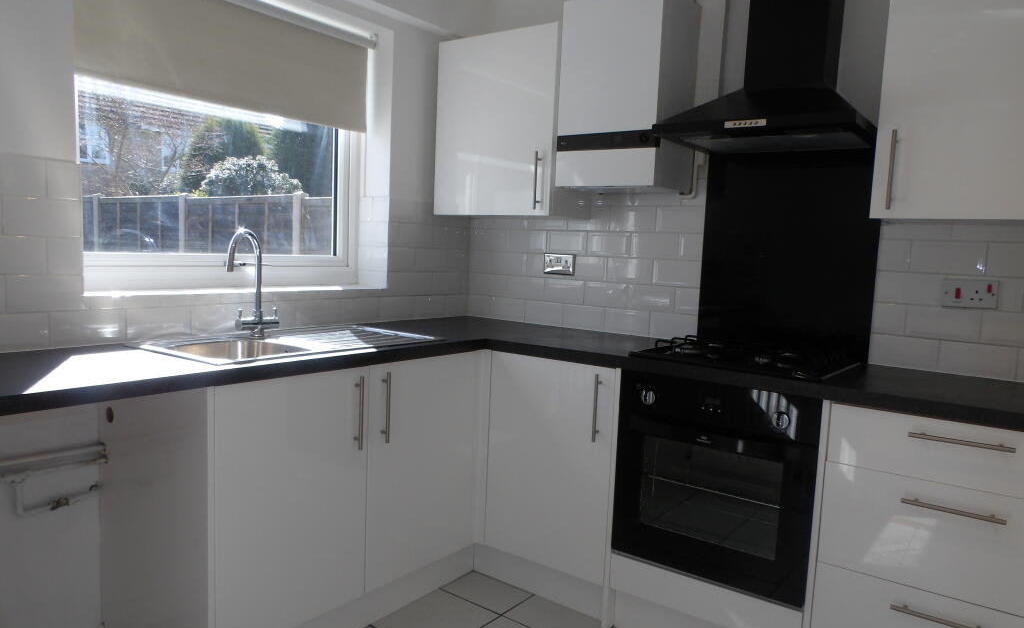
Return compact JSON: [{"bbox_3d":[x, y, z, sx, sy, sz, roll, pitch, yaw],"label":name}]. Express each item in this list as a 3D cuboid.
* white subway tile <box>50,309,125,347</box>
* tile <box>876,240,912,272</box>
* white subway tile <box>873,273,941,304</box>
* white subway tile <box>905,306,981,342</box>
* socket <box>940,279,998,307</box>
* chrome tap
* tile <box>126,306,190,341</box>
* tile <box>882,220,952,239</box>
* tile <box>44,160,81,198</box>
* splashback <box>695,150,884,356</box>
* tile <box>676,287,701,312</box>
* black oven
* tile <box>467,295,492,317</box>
[{"bbox_3d":[-1.202,0.041,2.014,0.010,0.101,0.200,6,7,36],"label":"white subway tile"},{"bbox_3d":[1.232,-0.188,2.288,0.097,0.101,0.009,6,7,36],"label":"tile"},{"bbox_3d":[1.276,-0.081,2.279,0.194,0.100,0.009,6,7,36],"label":"white subway tile"},{"bbox_3d":[1.331,0.029,2.198,0.200,0.100,0.010,6,7,36],"label":"white subway tile"},{"bbox_3d":[1.396,-0.059,2.165,0.146,0.086,0.012,6,7,36],"label":"socket"},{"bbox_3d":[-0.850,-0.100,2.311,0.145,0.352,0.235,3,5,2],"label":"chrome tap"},{"bbox_3d":[-1.081,0.030,2.176,0.010,0.101,0.200,6,7,36],"label":"tile"},{"bbox_3d":[1.276,-0.270,2.251,0.200,0.070,0.009,6,7,36],"label":"tile"},{"bbox_3d":[-1.215,-0.363,1.924,0.010,0.100,0.080,6,7,36],"label":"tile"},{"bbox_3d":[0.949,-0.217,2.481,0.594,0.715,0.009,6,6,37],"label":"splashback"},{"bbox_3d":[0.673,-0.046,2.713,0.099,0.101,0.009,6,7,36],"label":"tile"},{"bbox_3d":[0.722,0.477,2.274,0.597,0.588,0.555,6,6,37],"label":"black oven"},{"bbox_3d":[-0.152,-0.036,3.301,0.132,0.101,0.010,6,7,36],"label":"tile"}]

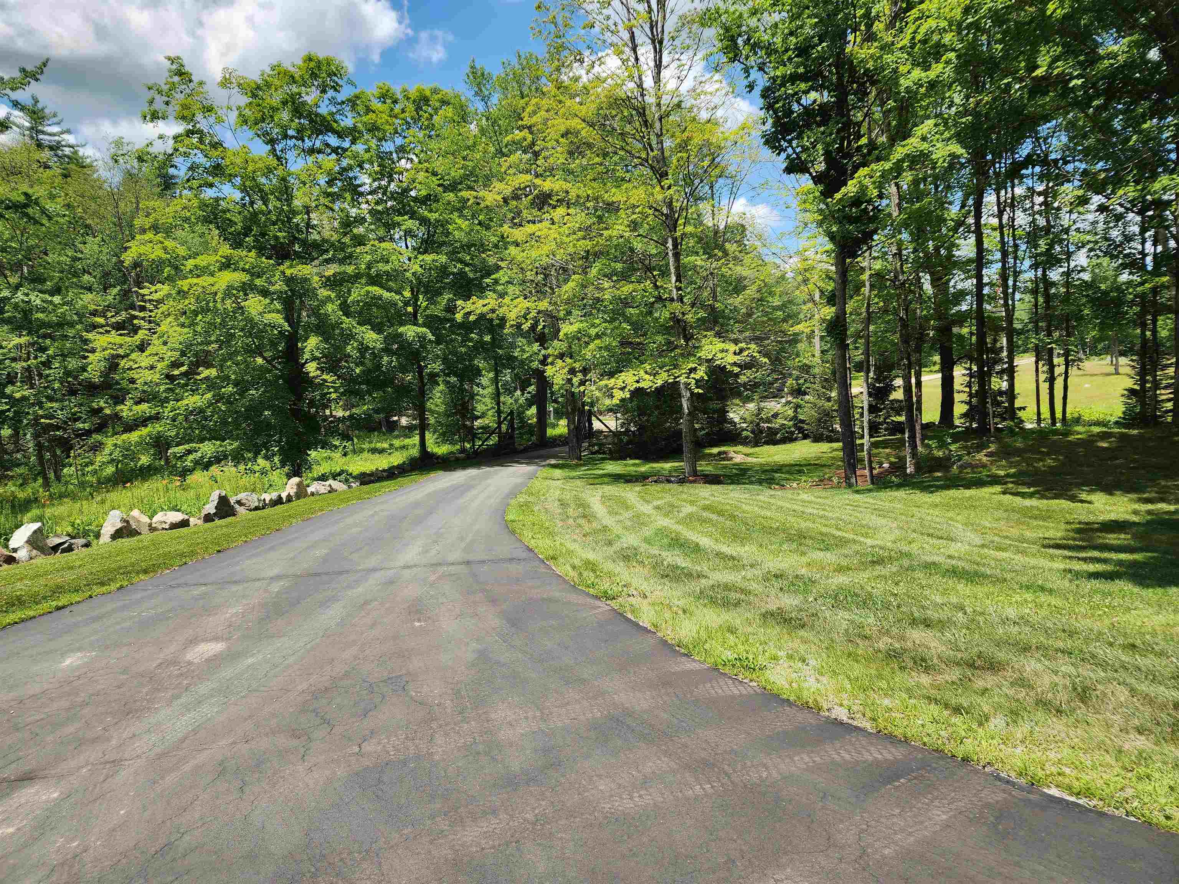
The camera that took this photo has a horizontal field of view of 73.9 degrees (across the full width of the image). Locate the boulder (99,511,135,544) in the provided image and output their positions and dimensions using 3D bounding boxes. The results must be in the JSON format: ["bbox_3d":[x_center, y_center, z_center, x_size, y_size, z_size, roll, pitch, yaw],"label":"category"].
[{"bbox_3d":[-8.195,1.487,13.600,0.470,0.560,0.580,-1,1,0],"label":"boulder"}]

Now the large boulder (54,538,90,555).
[{"bbox_3d":[-7.996,1.615,12.100,0.380,0.250,0.460,-1,1,0],"label":"large boulder"}]

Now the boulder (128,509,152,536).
[{"bbox_3d":[-8.337,1.483,14.500,0.400,0.480,0.440,-1,1,0],"label":"boulder"}]

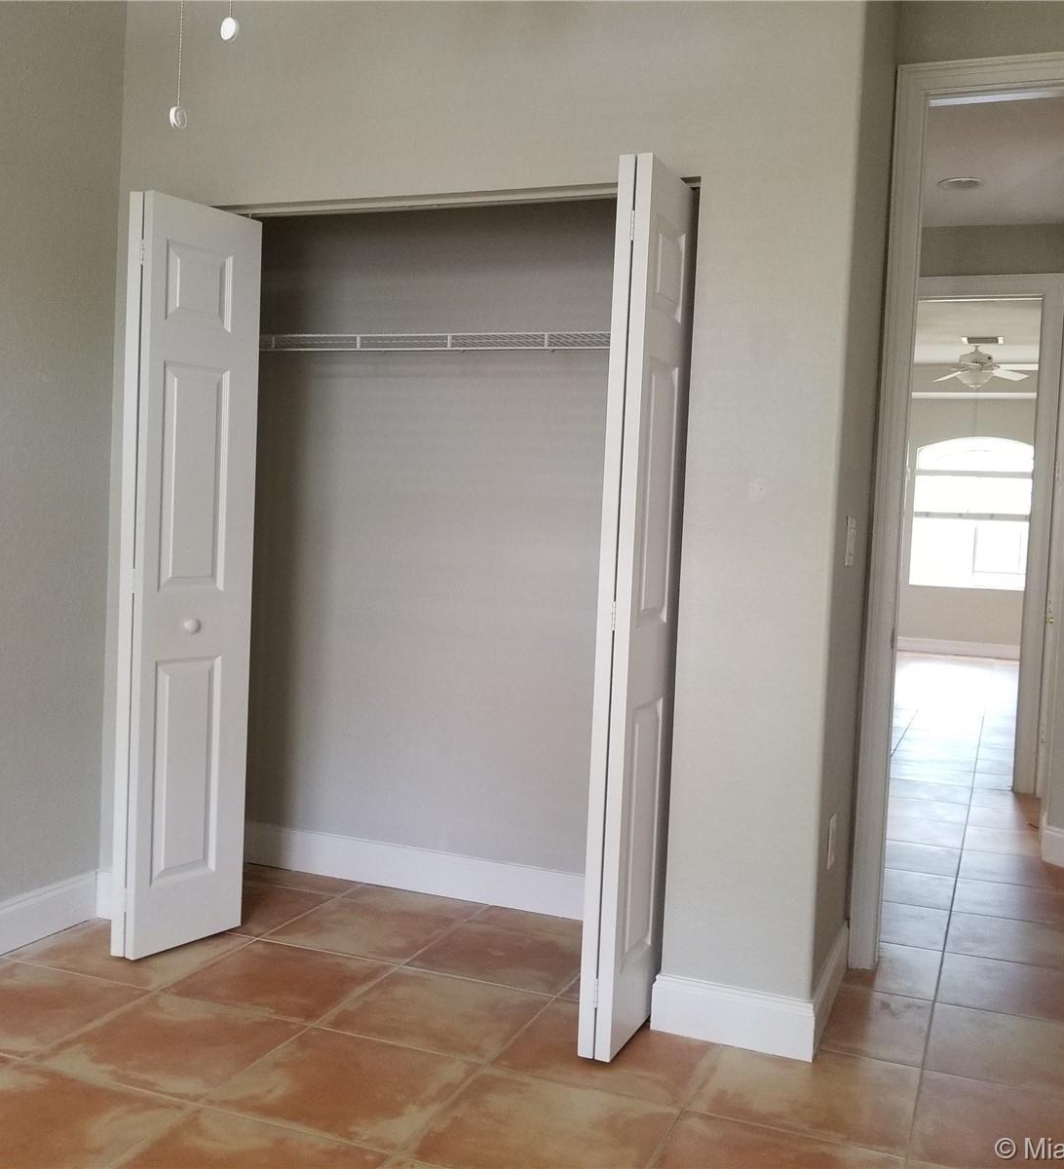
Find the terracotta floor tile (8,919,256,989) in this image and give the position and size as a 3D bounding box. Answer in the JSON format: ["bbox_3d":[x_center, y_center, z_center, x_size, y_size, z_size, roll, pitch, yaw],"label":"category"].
[{"bbox_3d":[-1.067,1.016,3.248,0.448,0.012,0.446,3,2,22],"label":"terracotta floor tile"}]

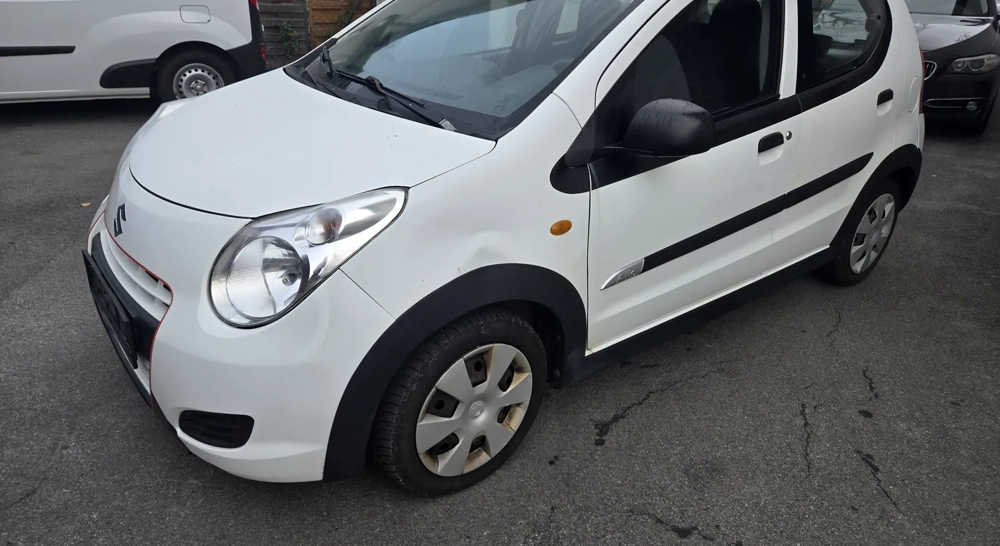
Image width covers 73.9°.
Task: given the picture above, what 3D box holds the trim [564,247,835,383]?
[{"bbox_3d":[0.817,0.126,2.482,1.580,0.115,0.070,-17,31,-35],"label":"trim"}]

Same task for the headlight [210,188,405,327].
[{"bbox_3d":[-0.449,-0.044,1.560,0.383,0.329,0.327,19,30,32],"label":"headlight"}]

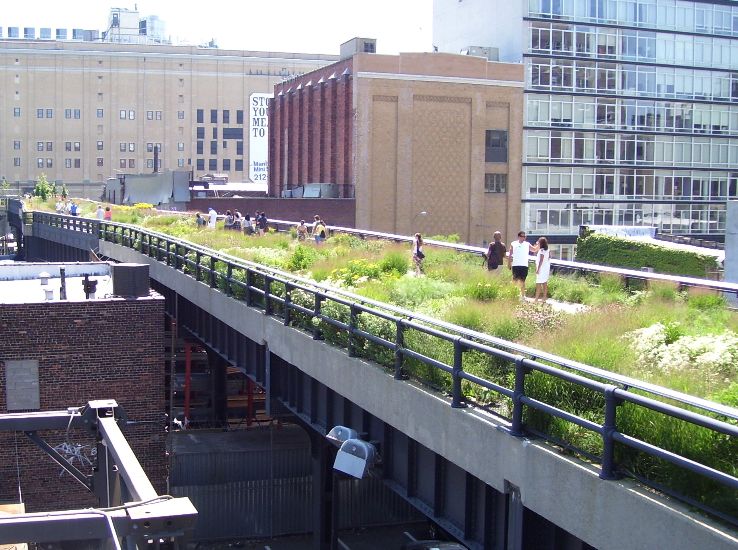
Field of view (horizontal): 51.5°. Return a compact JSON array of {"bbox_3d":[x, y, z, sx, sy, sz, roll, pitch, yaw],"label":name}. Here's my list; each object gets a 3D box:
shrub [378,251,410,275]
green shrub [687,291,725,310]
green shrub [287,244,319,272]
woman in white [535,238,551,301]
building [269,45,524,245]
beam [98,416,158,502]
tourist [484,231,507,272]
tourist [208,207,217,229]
[{"bbox_3d":[0.976,-0.478,29.300,1.200,0.930,1.150,0,5,0],"label":"shrub"},{"bbox_3d":[7.933,0.623,18.000,0.840,0.520,0.700,0,5,0],"label":"green shrub"},{"bbox_3d":[-2.498,-0.629,29.200,1.270,1.050,1.200,0,5,0],"label":"green shrub"},{"bbox_3d":[4.418,-0.132,19.500,0.340,1.660,0.450,4,6,37],"label":"woman in white"},{"bbox_3d":[1.939,-8.107,78.614,16.630,22.920,24.500,-2,6,-23],"label":"building"},{"bbox_3d":[-3.156,2.381,9.891,0.200,0.180,3.530,-2,6,-26],"label":"beam"},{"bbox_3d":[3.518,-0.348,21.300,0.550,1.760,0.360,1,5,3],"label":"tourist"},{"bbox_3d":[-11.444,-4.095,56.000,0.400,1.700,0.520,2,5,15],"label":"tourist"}]

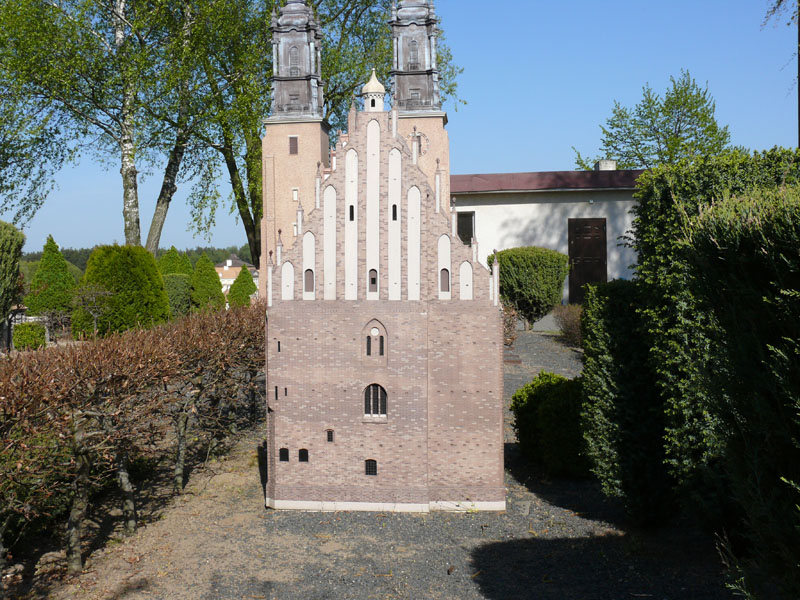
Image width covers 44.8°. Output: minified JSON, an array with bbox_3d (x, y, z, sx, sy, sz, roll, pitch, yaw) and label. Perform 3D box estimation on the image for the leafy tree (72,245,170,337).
[{"bbox_3d":[-4.390,-0.134,15.300,1.545,1.482,1.500,0,1,0],"label":"leafy tree"}]

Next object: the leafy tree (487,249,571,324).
[{"bbox_3d":[2.145,-0.184,16.200,1.335,1.419,1.300,0,1,0],"label":"leafy tree"}]

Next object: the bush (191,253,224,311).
[{"bbox_3d":[-3.857,-0.311,19.500,0.703,1.286,0.720,0,1,0],"label":"bush"}]

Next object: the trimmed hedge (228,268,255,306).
[{"bbox_3d":[-3.489,-0.244,21.500,0.665,0.997,0.660,0,1,0],"label":"trimmed hedge"}]

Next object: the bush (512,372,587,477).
[{"bbox_3d":[1.118,0.846,6.700,0.697,0.607,0.720,0,1,0],"label":"bush"}]

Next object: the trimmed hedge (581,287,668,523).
[{"bbox_3d":[1.377,0.557,5.750,0.592,1.333,0.650,0,1,0],"label":"trimmed hedge"}]

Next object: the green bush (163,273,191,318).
[{"bbox_3d":[-4.339,-0.068,18.800,0.600,0.930,0.620,0,1,0],"label":"green bush"}]

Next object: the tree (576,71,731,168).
[{"bbox_3d":[9.141,-4.129,35.000,5.698,8.294,5.600,0,1,0],"label":"tree"}]

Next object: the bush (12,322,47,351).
[{"bbox_3d":[-5.115,0.511,13.400,0.469,0.400,0.450,0,1,0],"label":"bush"}]

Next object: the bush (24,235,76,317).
[{"bbox_3d":[-6.302,-0.361,17.500,0.938,1.641,0.950,0,1,0],"label":"bush"}]

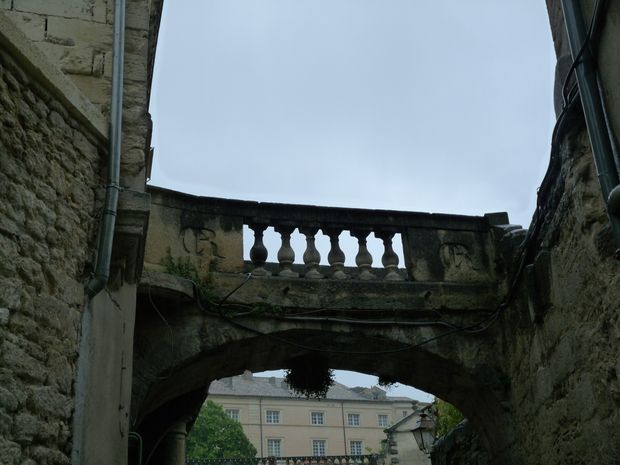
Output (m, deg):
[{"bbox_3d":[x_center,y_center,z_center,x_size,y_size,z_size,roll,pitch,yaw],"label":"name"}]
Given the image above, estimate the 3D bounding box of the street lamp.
[{"bbox_3d":[2.246,3.908,15.300,0.405,0.770,0.405,4,-24,-16],"label":"street lamp"}]

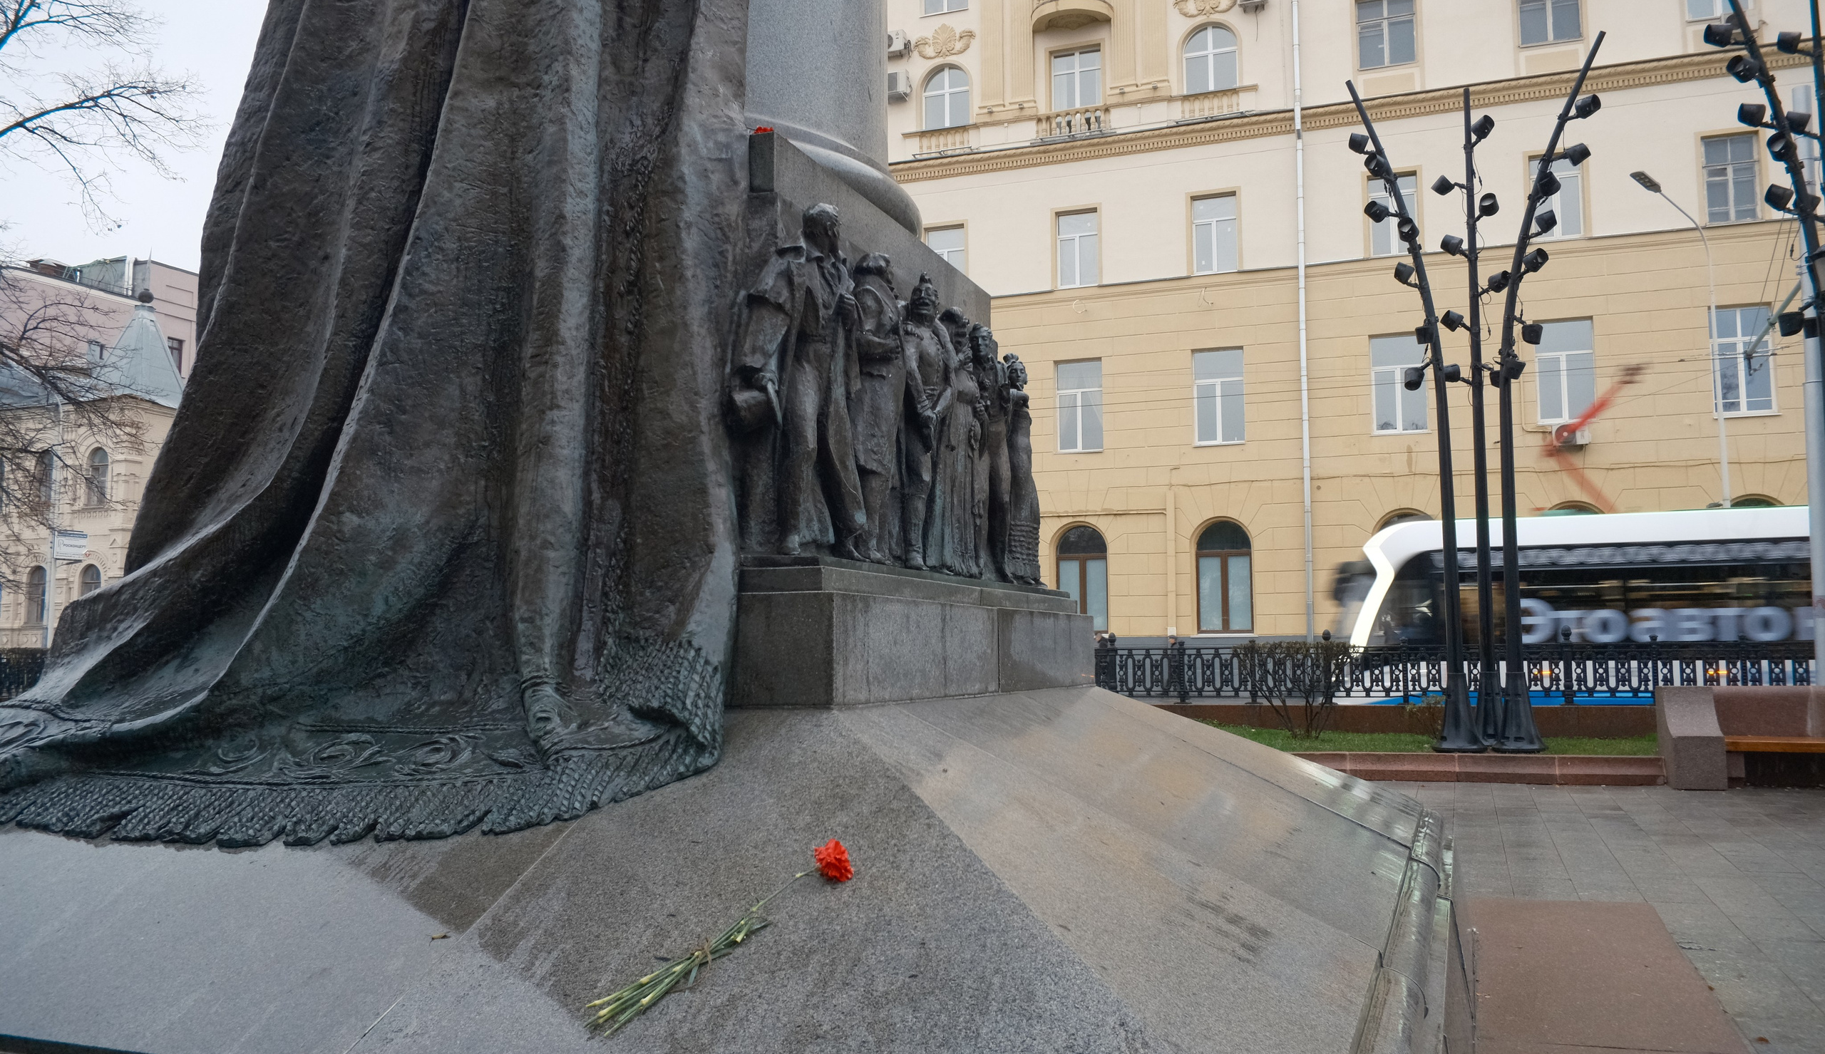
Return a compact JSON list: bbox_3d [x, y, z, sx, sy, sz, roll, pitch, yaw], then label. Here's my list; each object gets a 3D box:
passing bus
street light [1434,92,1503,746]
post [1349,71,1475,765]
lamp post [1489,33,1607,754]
[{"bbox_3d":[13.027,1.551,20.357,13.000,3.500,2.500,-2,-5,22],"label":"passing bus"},{"bbox_3d":[6.900,-1.407,16.576,0.750,8.000,0.750,0,-5,0],"label":"street light"},{"bbox_3d":[5.840,-1.379,15.881,1.200,7.850,0.800,0,-5,0],"label":"post"},{"bbox_3d":[7.182,-1.513,15.605,1.400,8.050,0.800,0,-5,0],"label":"lamp post"}]

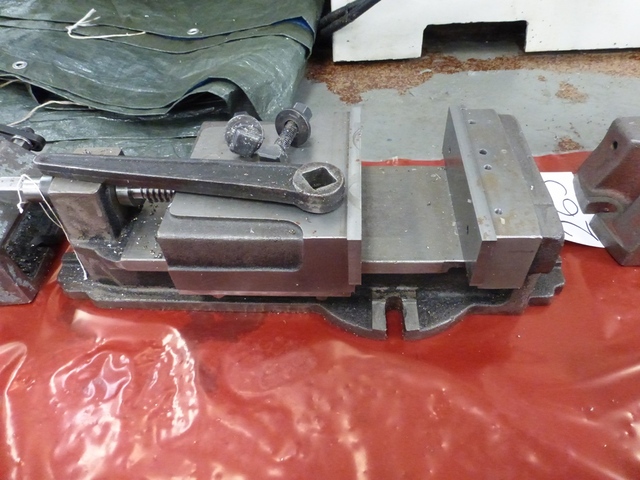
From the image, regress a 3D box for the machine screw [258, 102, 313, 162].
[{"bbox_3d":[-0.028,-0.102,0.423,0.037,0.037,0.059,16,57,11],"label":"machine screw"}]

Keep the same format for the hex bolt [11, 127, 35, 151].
[{"bbox_3d":[-0.328,-0.110,0.489,0.025,0.025,0.035,4,63,2],"label":"hex bolt"}]

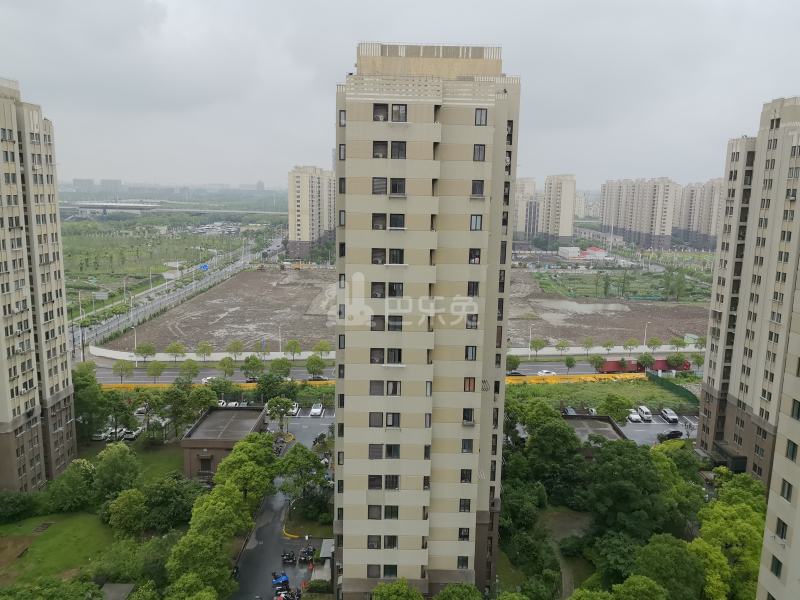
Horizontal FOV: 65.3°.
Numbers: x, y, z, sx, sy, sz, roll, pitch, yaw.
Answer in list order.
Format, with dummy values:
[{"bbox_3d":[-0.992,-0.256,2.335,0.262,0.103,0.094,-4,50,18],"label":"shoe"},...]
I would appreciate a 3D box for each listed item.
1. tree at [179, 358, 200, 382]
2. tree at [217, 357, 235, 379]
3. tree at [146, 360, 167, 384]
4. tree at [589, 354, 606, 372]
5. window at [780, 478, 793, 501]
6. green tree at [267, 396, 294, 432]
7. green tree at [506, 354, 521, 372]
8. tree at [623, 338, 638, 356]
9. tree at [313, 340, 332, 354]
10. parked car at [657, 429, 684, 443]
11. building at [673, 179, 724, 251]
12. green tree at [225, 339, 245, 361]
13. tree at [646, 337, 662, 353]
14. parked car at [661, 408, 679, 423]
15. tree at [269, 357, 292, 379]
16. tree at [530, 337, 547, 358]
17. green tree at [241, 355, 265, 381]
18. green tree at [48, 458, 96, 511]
[{"bbox_3d":[-48.050,16.283,142.465,4.600,5.770,4.600,1,10,0],"label":"tree"},{"bbox_3d":[-40.070,16.310,143.370,3.560,6.600,3.560,1,10,0],"label":"tree"},{"bbox_3d":[-55.906,16.880,142.437,4.337,6.095,4.337,1,10,0],"label":"tree"},{"bbox_3d":[48.900,16.490,153.830,4.190,5.950,4.190,1,10,0],"label":"tree"},{"bbox_3d":[26.492,13.068,42.694,0.150,1.300,1.100,1,10,-2],"label":"window"},{"bbox_3d":[-22.089,21.493,116.379,4.849,6.970,4.849,1,10,0],"label":"green tree"},{"bbox_3d":[27.420,16.320,151.240,4.000,6.370,4.000,1,10,0],"label":"green tree"},{"bbox_3d":[65.100,13.341,175.292,4.200,5.100,4.200,1,10,0],"label":"tree"},{"bbox_3d":[-20.378,13.324,164.057,4.600,5.490,4.600,1,10,0],"label":"tree"},{"bbox_3d":[51.427,25.347,118.345,4.600,1.500,1.800,-1,10,-14],"label":"parked car"},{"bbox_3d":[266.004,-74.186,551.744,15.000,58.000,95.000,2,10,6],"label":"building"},{"bbox_3d":[-42.688,13.068,161.656,4.500,5.910,4.500,1,10,0],"label":"green tree"},{"bbox_3d":[72.950,13.080,178.450,4.230,5.160,4.230,1,10,0],"label":"tree"},{"bbox_3d":[54.950,23.430,127.040,1.820,1.600,4.550,1,10,0],"label":"parked car"},{"bbox_3d":[-27.997,16.632,145.972,5.240,6.460,5.240,1,10,0],"label":"tree"},{"bbox_3d":[38.532,13.386,174.106,4.464,5.995,4.464,1,10,0],"label":"tree"},{"bbox_3d":[-34.040,16.110,143.690,5.070,7.100,5.070,1,10,0],"label":"green tree"},{"bbox_3d":[-46.232,25.785,87.894,6.761,7.095,6.761,1,10,0],"label":"green tree"}]

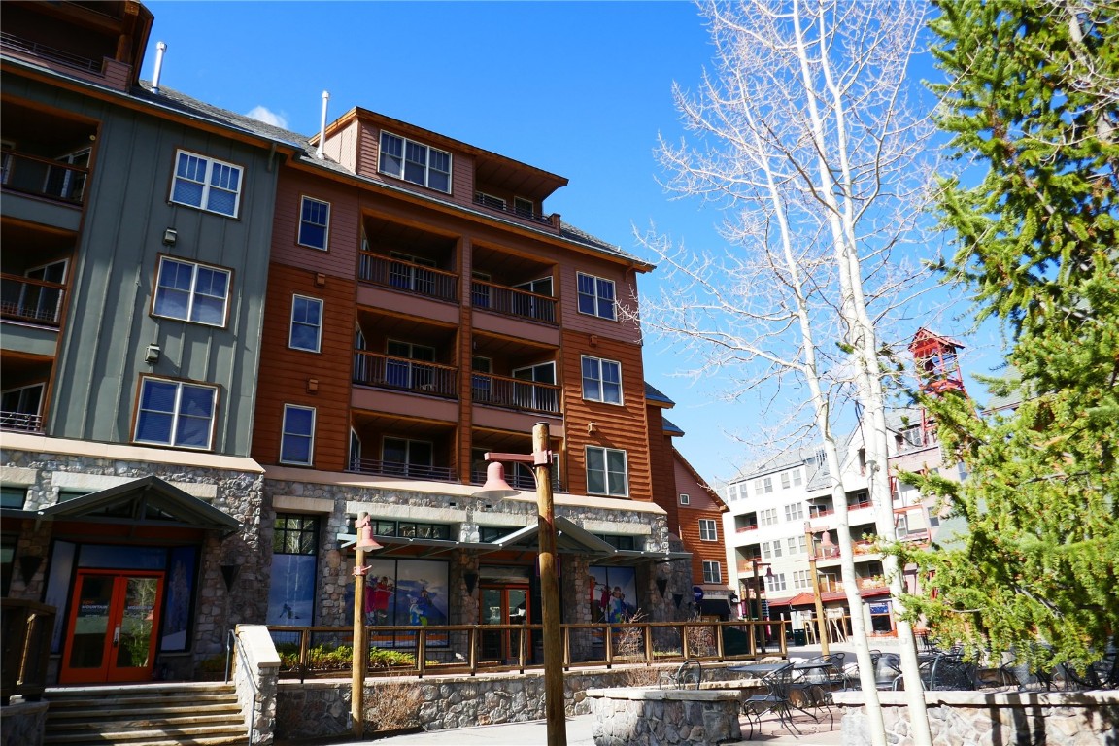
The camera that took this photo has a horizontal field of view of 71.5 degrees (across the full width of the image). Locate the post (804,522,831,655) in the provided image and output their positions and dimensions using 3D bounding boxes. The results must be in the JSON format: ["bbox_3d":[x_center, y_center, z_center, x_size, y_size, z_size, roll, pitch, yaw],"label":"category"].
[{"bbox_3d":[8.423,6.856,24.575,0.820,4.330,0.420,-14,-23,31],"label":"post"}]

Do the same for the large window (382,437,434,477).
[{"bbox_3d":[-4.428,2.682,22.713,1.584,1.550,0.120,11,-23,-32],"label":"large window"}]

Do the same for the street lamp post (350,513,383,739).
[{"bbox_3d":[-3.731,4.767,14.986,0.570,4.220,0.950,6,-21,-21],"label":"street lamp post"}]

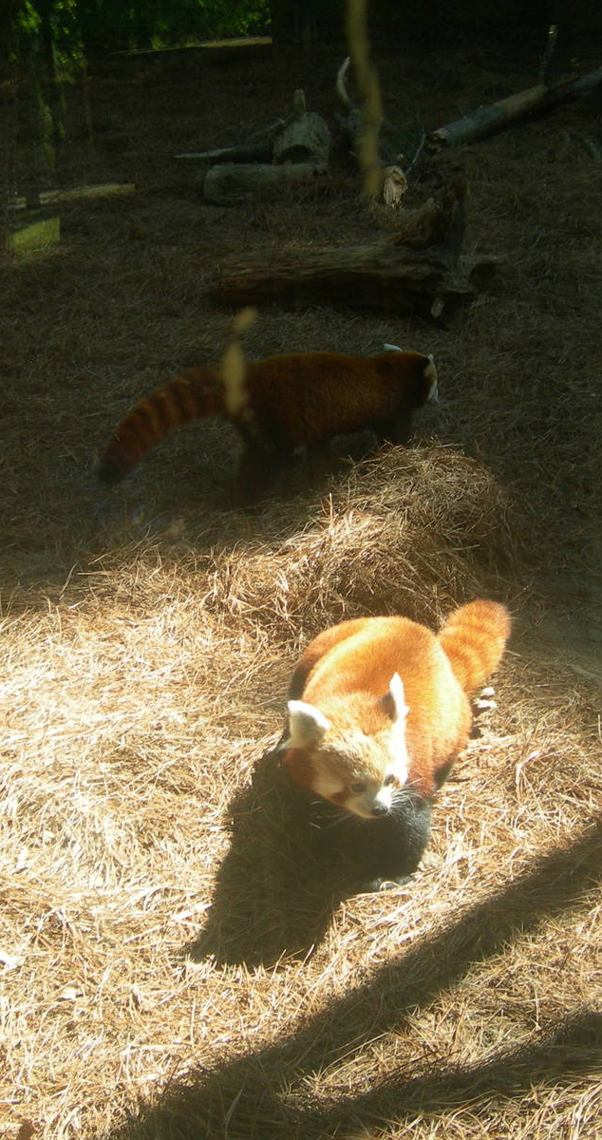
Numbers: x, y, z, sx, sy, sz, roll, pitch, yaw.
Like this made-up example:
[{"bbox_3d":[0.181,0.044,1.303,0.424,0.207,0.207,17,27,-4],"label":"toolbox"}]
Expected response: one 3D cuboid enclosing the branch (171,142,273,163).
[{"bbox_3d":[-0.431,-2.345,9.400,0.580,0.110,0.140,-3,16,-11],"label":"branch"}]

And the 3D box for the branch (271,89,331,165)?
[{"bbox_3d":[0.003,-2.419,9.150,0.340,0.420,0.380,0,13,0],"label":"branch"}]

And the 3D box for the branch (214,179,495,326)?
[{"bbox_3d":[0.194,-1.161,6.120,1.020,0.500,0.450,-1,16,-5],"label":"branch"}]

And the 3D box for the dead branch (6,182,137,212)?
[{"bbox_3d":[-1.126,-1.824,8.198,0.686,0.080,0.100,-10,21,-29],"label":"dead branch"}]

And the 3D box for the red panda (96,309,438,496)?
[{"bbox_3d":[-0.078,-0.392,4.278,0.880,0.350,0.240,-4,16,-15],"label":"red panda"}]

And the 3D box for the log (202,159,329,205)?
[{"bbox_3d":[-0.176,-1.952,8.400,0.640,0.220,0.240,-3,16,-11],"label":"log"}]

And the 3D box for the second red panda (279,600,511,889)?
[{"bbox_3d":[0.155,0.222,2.877,0.330,0.330,0.840,3,16,11],"label":"second red panda"}]

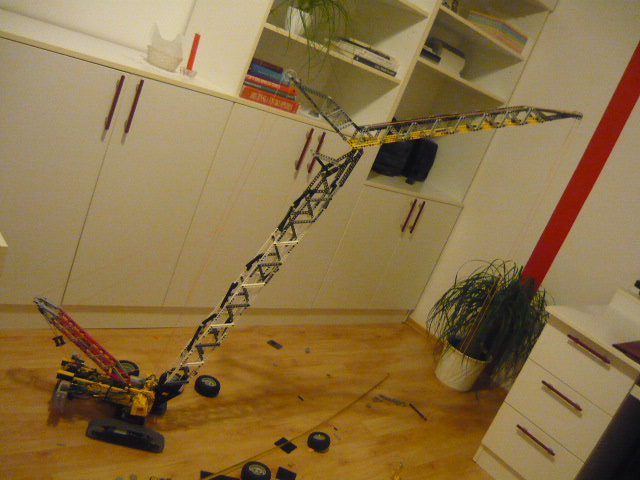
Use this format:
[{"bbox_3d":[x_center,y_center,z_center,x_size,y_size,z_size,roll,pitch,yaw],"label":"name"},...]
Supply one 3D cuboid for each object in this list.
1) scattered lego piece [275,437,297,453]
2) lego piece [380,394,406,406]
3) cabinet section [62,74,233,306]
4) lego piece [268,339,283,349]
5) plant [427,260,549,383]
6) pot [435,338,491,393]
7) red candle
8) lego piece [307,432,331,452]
[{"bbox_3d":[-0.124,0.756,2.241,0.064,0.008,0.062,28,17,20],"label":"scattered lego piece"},{"bbox_3d":[0.345,0.751,2.857,0.130,0.012,0.016,21,16,-4],"label":"lego piece"},{"bbox_3d":[-0.774,-0.229,2.464,0.434,0.911,0.400,7,22,-44],"label":"cabinet section"},{"bbox_3d":[-0.214,0.503,2.922,0.062,0.010,0.048,28,17,20],"label":"lego piece"},{"bbox_3d":[0.854,0.419,3.144,0.520,0.530,0.520,7,23,-43],"label":"plant"},{"bbox_3d":[0.759,0.670,3.291,0.264,0.213,0.264,7,23,-43],"label":"pot"},{"bbox_3d":[-0.508,-0.762,2.484,0.020,0.148,0.020,7,23,-43],"label":"red candle"},{"bbox_3d":[-0.001,0.766,2.314,0.081,0.038,0.081,7,23,-43],"label":"lego piece"}]

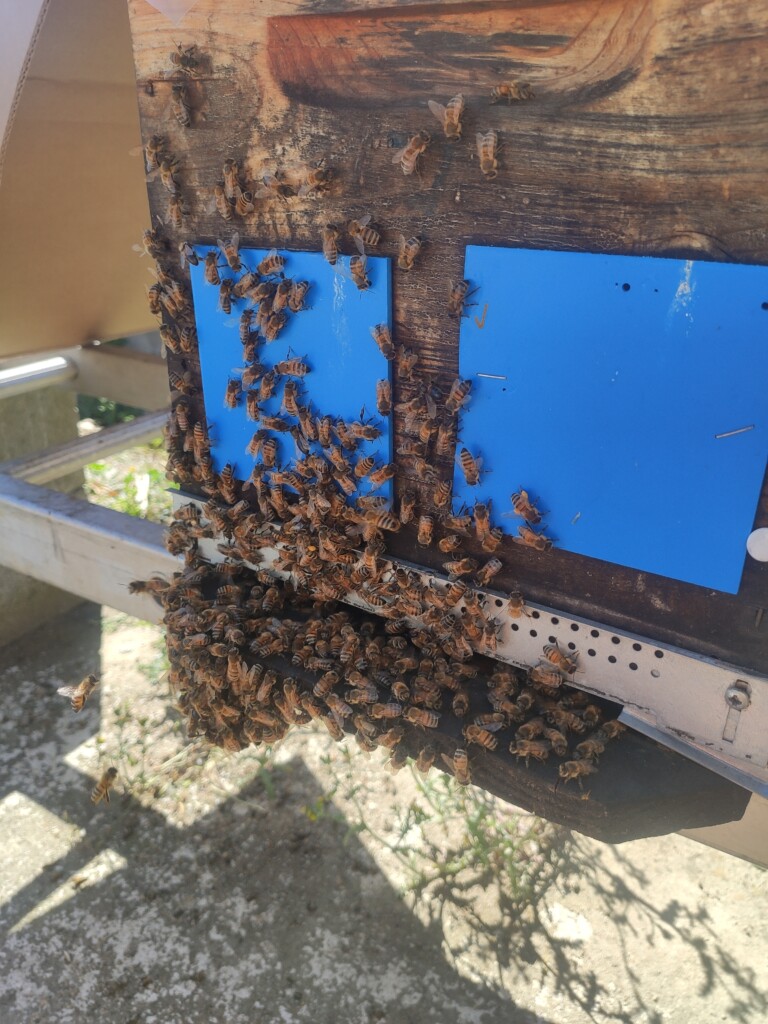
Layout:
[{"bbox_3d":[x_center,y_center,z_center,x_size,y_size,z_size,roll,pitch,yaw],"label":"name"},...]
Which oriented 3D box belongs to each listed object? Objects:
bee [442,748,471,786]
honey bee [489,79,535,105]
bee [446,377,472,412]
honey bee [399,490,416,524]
[{"bbox_3d":[0.027,0.092,0.277,0.008,0.013,0.005,5,24,33],"label":"bee"},{"bbox_3d":[0.038,-0.123,0.226,0.013,0.005,0.006,18,72,30],"label":"honey bee"},{"bbox_3d":[0.027,-0.041,0.273,0.006,0.013,0.005,42,38,12],"label":"bee"},{"bbox_3d":[0.009,-0.002,0.302,0.006,0.014,0.005,21,30,26],"label":"honey bee"}]

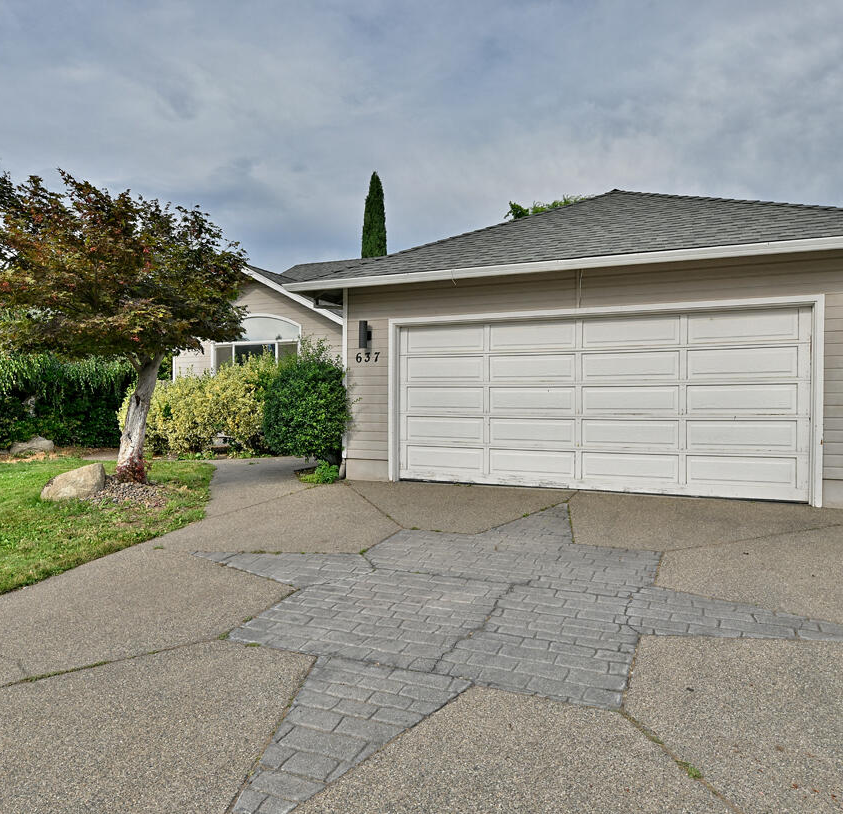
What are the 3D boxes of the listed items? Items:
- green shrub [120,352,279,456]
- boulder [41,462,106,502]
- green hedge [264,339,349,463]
[{"bbox_3d":[-4.400,-0.070,13.100,3.100,2.000,1.500,0,1,12],"label":"green shrub"},{"bbox_3d":[-3.920,0.840,7.270,0.680,0.430,0.500,-1,1,-24],"label":"boulder"},{"bbox_3d":[-1.750,-0.040,9.850,1.300,1.980,1.350,0,1,0],"label":"green hedge"}]

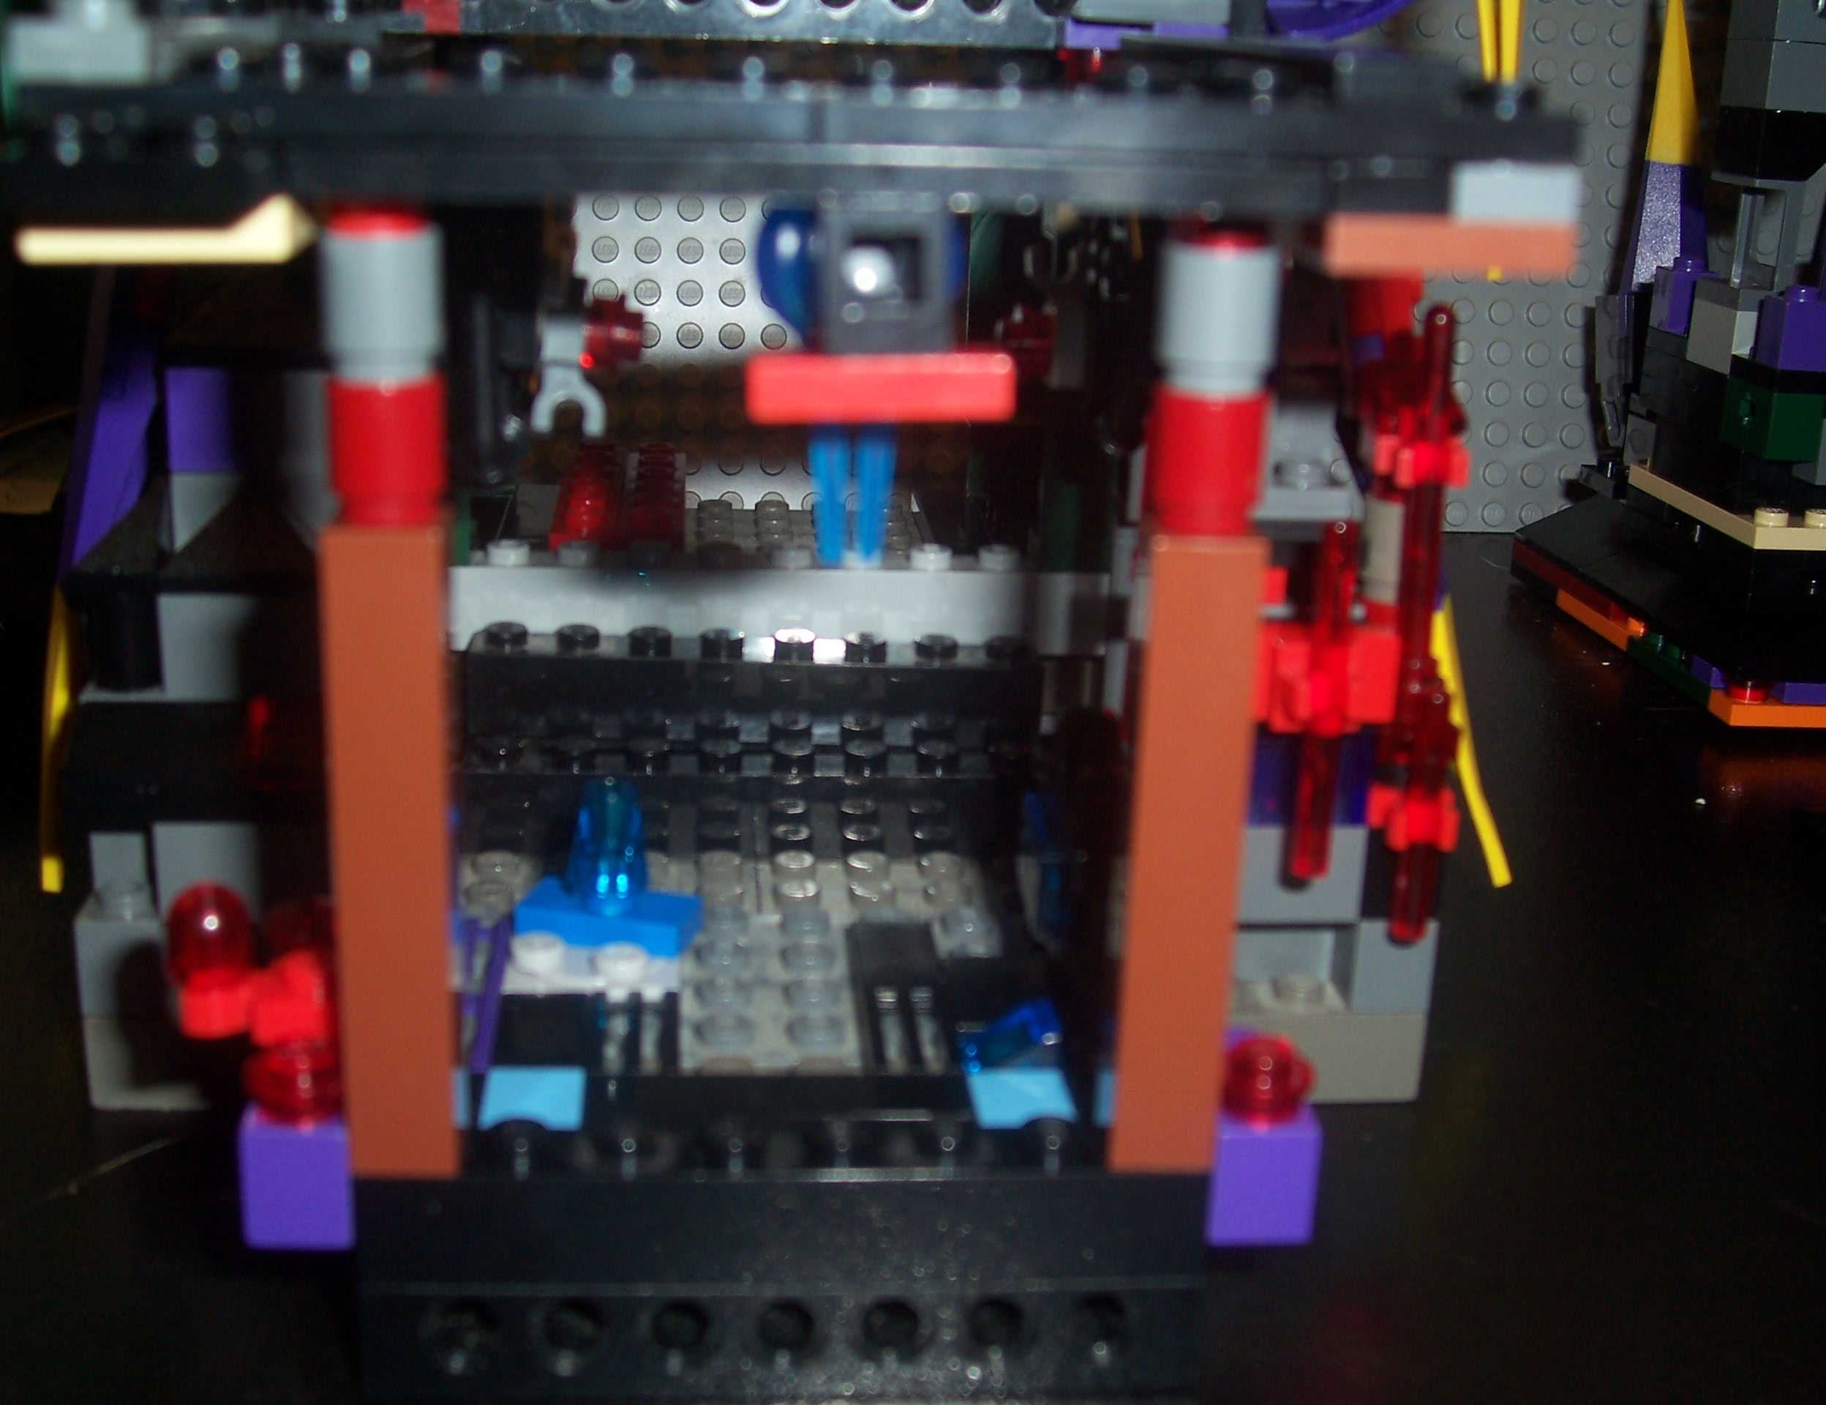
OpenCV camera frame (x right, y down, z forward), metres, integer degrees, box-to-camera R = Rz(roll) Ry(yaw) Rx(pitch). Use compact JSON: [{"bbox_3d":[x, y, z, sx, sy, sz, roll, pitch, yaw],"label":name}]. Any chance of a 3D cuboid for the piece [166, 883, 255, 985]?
[{"bbox_3d":[-0.052,0.017,0.170,0.006,0.007,0.006,1,18,-5],"label":"piece"}]

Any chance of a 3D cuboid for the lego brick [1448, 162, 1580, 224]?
[{"bbox_3d":[0.038,-0.033,0.146,0.008,0.004,0.008,1,18,-5],"label":"lego brick"}]

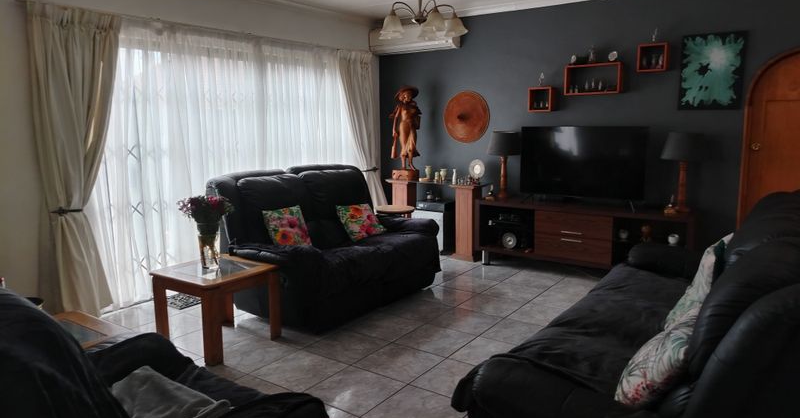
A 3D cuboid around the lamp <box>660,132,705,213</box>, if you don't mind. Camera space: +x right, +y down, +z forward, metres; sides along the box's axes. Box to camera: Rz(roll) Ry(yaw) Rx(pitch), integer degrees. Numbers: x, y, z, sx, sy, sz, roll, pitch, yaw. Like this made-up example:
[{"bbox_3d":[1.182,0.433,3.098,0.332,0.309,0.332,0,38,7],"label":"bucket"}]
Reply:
[{"bbox_3d":[2.358,-0.296,4.566,0.339,0.641,0.339,6,11,35],"label":"lamp"}]

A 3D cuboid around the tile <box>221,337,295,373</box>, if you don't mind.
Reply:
[{"bbox_3d":[-0.889,0.891,3.391,0.400,0.010,0.400,6,11,35],"label":"tile"}]

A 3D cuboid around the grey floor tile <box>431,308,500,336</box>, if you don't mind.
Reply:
[{"bbox_3d":[0.462,0.788,3.886,0.399,0.010,0.399,6,11,35],"label":"grey floor tile"}]

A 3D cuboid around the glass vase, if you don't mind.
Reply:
[{"bbox_3d":[-1.206,0.229,3.498,0.145,0.288,0.145,6,11,35],"label":"glass vase"}]

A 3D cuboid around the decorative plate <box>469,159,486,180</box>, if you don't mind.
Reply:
[{"bbox_3d":[0.803,-0.408,5.759,0.200,0.200,0.035,6,11,35],"label":"decorative plate"}]

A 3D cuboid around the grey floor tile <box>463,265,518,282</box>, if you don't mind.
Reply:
[{"bbox_3d":[0.835,0.595,5.100,0.400,0.010,0.400,6,11,35],"label":"grey floor tile"}]

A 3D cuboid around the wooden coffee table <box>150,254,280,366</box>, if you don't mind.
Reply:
[{"bbox_3d":[-1.152,0.621,3.527,0.551,0.484,0.559,6,11,35],"label":"wooden coffee table"}]

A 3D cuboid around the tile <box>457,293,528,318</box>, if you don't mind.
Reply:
[{"bbox_3d":[0.695,0.734,4.211,0.399,0.010,0.399,6,11,35],"label":"tile"}]

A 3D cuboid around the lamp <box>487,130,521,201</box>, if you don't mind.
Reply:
[{"bbox_3d":[1.036,-0.440,5.491,0.339,0.641,0.339,6,11,35],"label":"lamp"}]

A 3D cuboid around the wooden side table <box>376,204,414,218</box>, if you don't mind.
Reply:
[{"bbox_3d":[-0.032,0.250,5.640,0.380,0.510,0.380,6,11,35],"label":"wooden side table"}]

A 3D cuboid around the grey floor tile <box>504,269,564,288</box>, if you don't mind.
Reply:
[{"bbox_3d":[1.163,0.629,4.870,0.400,0.010,0.400,6,11,35],"label":"grey floor tile"}]

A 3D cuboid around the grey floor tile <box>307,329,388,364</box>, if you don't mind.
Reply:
[{"bbox_3d":[-0.333,0.877,3.519,0.403,0.010,0.403,6,11,35],"label":"grey floor tile"}]

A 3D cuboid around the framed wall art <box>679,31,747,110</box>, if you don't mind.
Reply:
[{"bbox_3d":[2.529,-1.107,4.496,0.450,0.603,0.030,6,11,35],"label":"framed wall art"}]

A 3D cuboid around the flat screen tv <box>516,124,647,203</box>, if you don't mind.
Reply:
[{"bbox_3d":[1.615,-0.404,4.986,1.114,0.661,0.080,6,11,35],"label":"flat screen tv"}]

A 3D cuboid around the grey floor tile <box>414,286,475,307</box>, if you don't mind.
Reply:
[{"bbox_3d":[0.367,0.698,4.441,0.399,0.010,0.399,6,11,35],"label":"grey floor tile"}]

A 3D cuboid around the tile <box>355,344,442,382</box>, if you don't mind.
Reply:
[{"bbox_3d":[0.000,0.911,3.285,0.403,0.010,0.403,6,11,35],"label":"tile"}]

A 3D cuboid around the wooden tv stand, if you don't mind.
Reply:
[{"bbox_3d":[1.630,0.276,4.991,1.849,0.639,0.454,6,11,35],"label":"wooden tv stand"}]

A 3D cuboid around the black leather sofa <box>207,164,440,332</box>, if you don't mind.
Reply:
[{"bbox_3d":[-0.516,0.175,4.594,1.085,1.040,1.648,6,11,35],"label":"black leather sofa"}]

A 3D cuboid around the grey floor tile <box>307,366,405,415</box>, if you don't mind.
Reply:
[{"bbox_3d":[-0.233,0.961,2.931,0.400,0.010,0.400,6,11,35],"label":"grey floor tile"}]

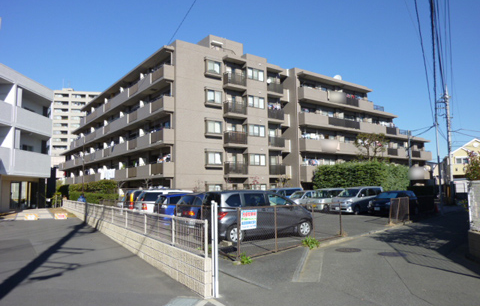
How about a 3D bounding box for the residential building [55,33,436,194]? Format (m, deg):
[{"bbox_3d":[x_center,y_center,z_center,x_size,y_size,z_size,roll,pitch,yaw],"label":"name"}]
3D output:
[{"bbox_3d":[-0.986,-0.711,59.719,45.394,16.800,44.500,3,-7,-37],"label":"residential building"}]

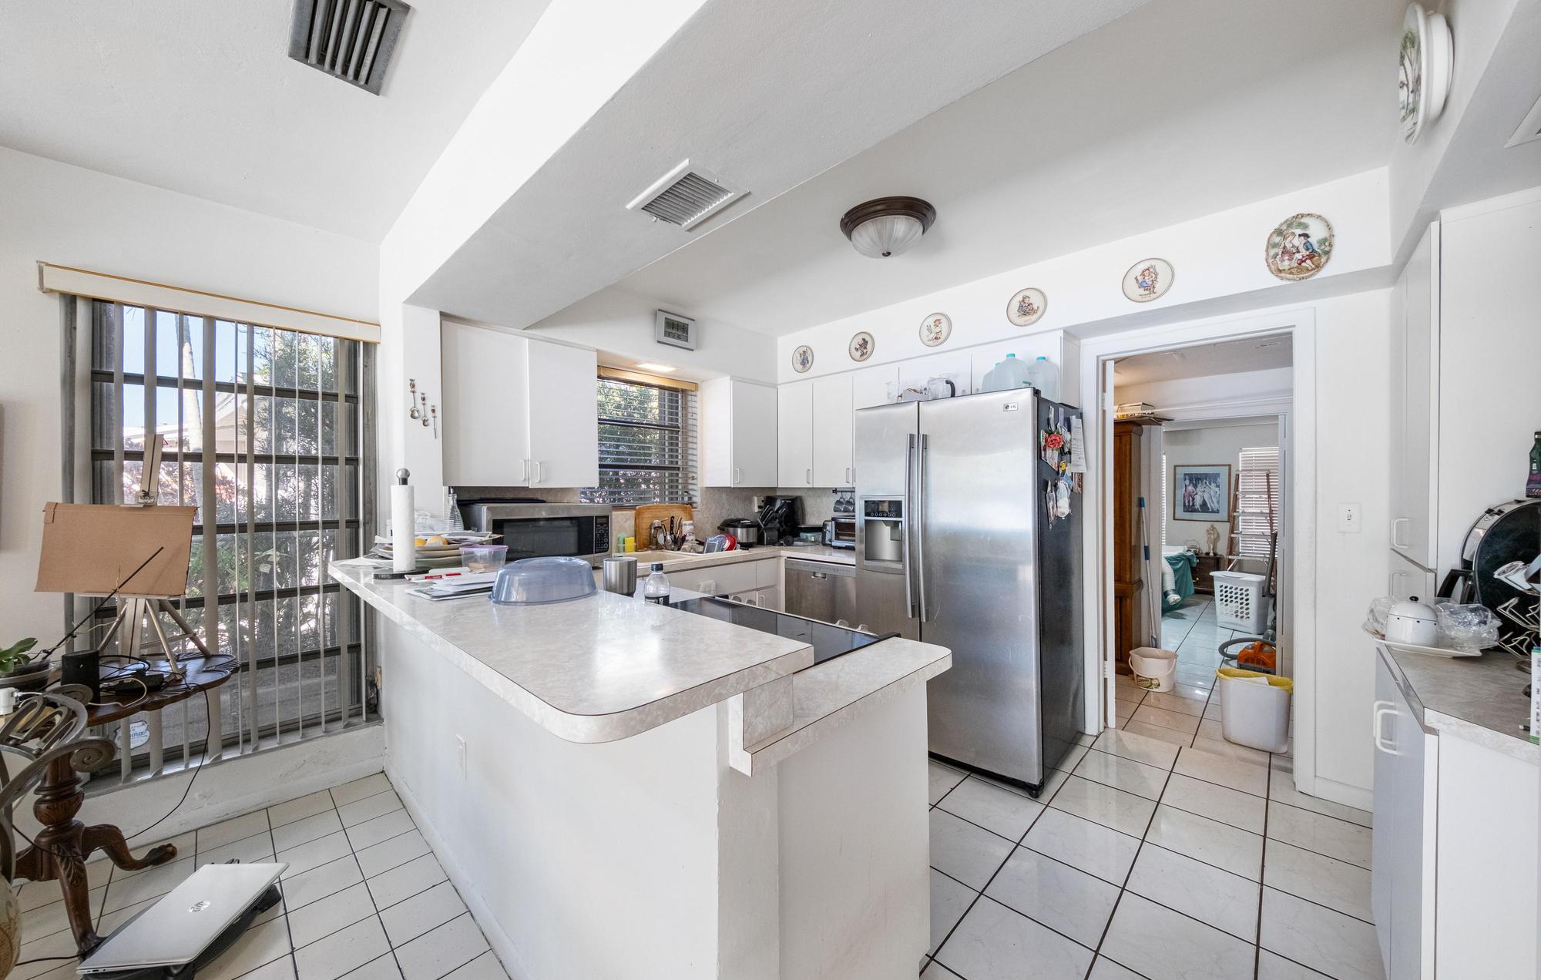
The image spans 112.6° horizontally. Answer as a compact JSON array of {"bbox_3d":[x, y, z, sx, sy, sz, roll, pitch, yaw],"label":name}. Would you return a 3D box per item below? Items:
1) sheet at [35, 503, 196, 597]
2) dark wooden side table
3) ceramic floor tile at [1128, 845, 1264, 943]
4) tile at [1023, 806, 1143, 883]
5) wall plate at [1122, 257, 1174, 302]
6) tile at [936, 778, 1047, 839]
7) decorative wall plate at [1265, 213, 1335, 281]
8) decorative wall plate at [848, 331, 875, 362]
[{"bbox_3d":[-2.166,0.197,1.700,0.515,0.291,0.012,2,-4,1],"label":"sheet"},{"bbox_3d":[-2.127,0.983,1.552,0.700,0.720,0.700,0,0,44],"label":"dark wooden side table"},{"bbox_3d":[1.420,1.339,1.725,0.326,0.010,0.326,0,0,45],"label":"ceramic floor tile"},{"bbox_3d":[1.171,1.335,1.935,0.331,0.010,0.331,0,0,44],"label":"tile"},{"bbox_3d":[1.720,-0.954,2.343,0.197,0.197,0.025,0,0,43],"label":"wall plate"},{"bbox_3d":[0.932,1.339,2.167,0.326,0.010,0.326,0,0,45],"label":"tile"},{"bbox_3d":[2.056,-0.943,1.997,0.190,0.258,0.025,0,0,44],"label":"decorative wall plate"},{"bbox_3d":[0.597,-0.933,3.340,0.197,0.197,0.022,0,0,44],"label":"decorative wall plate"}]

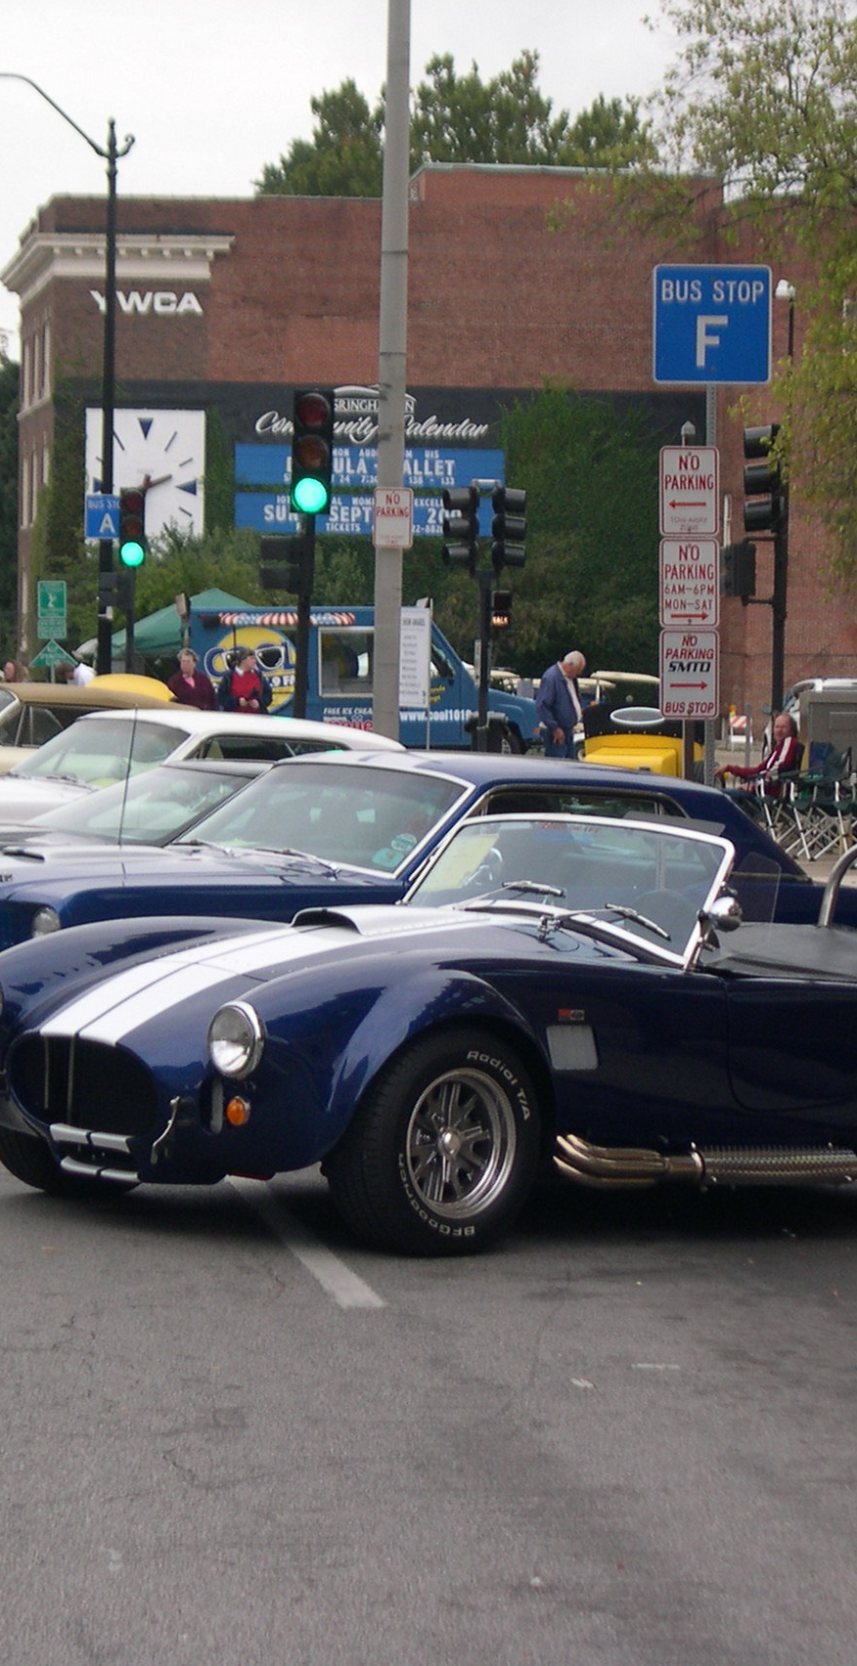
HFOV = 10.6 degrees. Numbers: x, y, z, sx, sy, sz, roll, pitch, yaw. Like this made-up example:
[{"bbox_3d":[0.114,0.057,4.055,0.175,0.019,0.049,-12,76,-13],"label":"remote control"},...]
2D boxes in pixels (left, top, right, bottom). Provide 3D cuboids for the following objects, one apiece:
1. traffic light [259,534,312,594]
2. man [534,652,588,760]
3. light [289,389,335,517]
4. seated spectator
[{"bbox_3d":[-1.239,-2.329,40.000,0.450,0.530,0.330,0,3,-9],"label":"traffic light"},{"bbox_3d":[1.437,-1.157,50.000,0.520,1.647,0.500,2,3,22],"label":"man"},{"bbox_3d":[-0.974,-3.151,38.400,0.360,1.070,0.420,2,3,-9],"label":"light"},{"bbox_3d":[2.584,-0.361,36.300,0.850,1.130,0.600,0,3,-12],"label":"seated spectator"}]

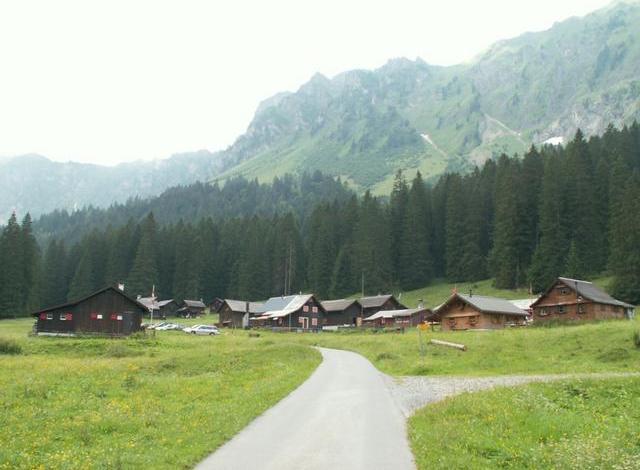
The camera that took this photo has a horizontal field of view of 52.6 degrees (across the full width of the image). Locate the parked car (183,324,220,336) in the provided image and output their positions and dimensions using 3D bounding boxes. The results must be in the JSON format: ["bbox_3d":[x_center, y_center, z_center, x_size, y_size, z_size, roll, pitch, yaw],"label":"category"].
[{"bbox_3d":[-15.131,12.194,83.136,4.500,1.470,1.750,7,-12,-31],"label":"parked car"}]

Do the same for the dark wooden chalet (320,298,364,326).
[{"bbox_3d":[3.343,14.450,118.881,5.200,4.900,9.600,9,-13,-40],"label":"dark wooden chalet"}]

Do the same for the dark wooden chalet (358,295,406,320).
[{"bbox_3d":[10.980,15.512,131.256,8.000,5.900,10.200,9,-13,-40],"label":"dark wooden chalet"}]

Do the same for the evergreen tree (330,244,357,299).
[{"bbox_3d":[6.260,9.410,172.360,6.910,14.420,6.910,0,-8,2],"label":"evergreen tree"}]

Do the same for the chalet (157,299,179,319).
[{"bbox_3d":[-33.920,16.060,140.060,4.500,4.200,5.000,7,-11,-39],"label":"chalet"}]

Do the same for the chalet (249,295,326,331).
[{"bbox_3d":[-5.156,13.126,107.651,8.800,5.900,11.800,8,-13,-37],"label":"chalet"}]

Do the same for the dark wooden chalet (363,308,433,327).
[{"bbox_3d":[12.040,13.060,101.460,5.500,3.100,10.300,8,-12,-44],"label":"dark wooden chalet"}]

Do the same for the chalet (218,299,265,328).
[{"bbox_3d":[-12.400,13.540,110.480,8.000,4.800,5.500,6,-10,-36],"label":"chalet"}]

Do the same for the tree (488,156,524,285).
[{"bbox_3d":[40.120,-3.100,139.200,7.960,28.740,7.960,-2,-9,16],"label":"tree"}]

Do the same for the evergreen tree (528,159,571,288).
[{"bbox_3d":[46.680,-2.320,131.610,8.960,27.540,8.960,-3,-9,20],"label":"evergreen tree"}]

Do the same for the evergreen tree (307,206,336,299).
[{"bbox_3d":[0.420,4.620,181.270,8.340,26.230,8.340,0,-8,0],"label":"evergreen tree"}]

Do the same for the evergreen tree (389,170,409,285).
[{"bbox_3d":[20.120,-2.240,165.870,5.860,29.840,5.860,-1,-8,7],"label":"evergreen tree"}]

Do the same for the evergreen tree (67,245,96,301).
[{"bbox_3d":[-61.840,11.050,167.090,7.700,16.780,7.700,3,-9,-20],"label":"evergreen tree"}]

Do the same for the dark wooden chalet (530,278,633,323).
[{"bbox_3d":[34.160,8.968,85.326,9.000,6.000,9.100,8,-13,-35],"label":"dark wooden chalet"}]

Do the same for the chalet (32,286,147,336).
[{"bbox_3d":[-26.418,9.192,75.689,12.500,5.500,10.000,3,-11,-17],"label":"chalet"}]

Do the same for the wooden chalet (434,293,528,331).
[{"bbox_3d":[22.589,11.167,90.590,12.000,5.100,7.750,9,-14,-41],"label":"wooden chalet"}]

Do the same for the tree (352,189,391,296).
[{"bbox_3d":[13.780,1.957,174.427,8.500,28.150,8.500,0,-10,5],"label":"tree"}]

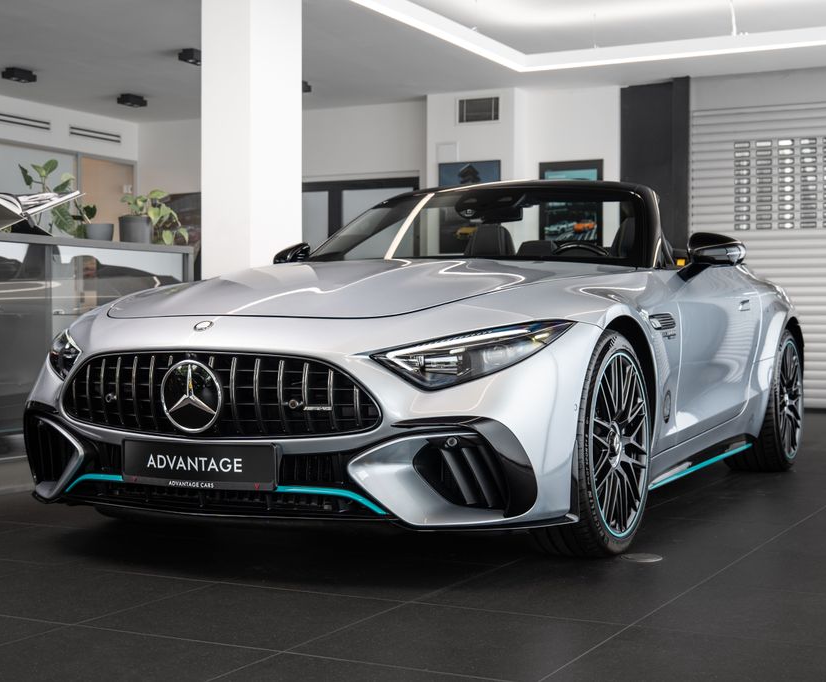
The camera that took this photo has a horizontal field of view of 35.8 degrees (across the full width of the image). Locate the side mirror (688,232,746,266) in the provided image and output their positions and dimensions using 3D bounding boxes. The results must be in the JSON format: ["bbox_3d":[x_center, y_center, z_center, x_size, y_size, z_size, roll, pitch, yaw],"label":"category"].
[{"bbox_3d":[1.152,-0.347,4.850,0.210,0.130,0.120,1,1,27],"label":"side mirror"}]

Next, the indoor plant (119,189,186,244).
[{"bbox_3d":[-1.322,-0.620,6.495,0.310,0.290,0.270,0,1,-13],"label":"indoor plant"}]

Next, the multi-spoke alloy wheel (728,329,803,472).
[{"bbox_3d":[1.744,0.288,6.330,0.300,0.710,0.710,1,1,27],"label":"multi-spoke alloy wheel"}]

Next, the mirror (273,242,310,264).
[{"bbox_3d":[-0.538,-0.374,5.744,0.210,0.140,0.140,0,1,28],"label":"mirror"}]

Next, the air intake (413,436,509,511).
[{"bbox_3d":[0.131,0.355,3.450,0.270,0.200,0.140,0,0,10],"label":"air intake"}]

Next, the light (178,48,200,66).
[{"bbox_3d":[-1.819,-2.373,10.720,0.145,0.095,0.280,0,0,28],"label":"light"}]

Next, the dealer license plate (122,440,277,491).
[{"bbox_3d":[-0.606,0.352,3.620,0.530,0.125,0.020,1,1,27],"label":"dealer license plate"}]

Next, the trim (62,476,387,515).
[{"bbox_3d":[-0.602,0.440,3.684,1.110,0.080,0.140,0,1,28],"label":"trim"}]

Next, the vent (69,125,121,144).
[{"bbox_3d":[-3.402,-2.213,13.710,0.040,0.110,0.800,0,0,29],"label":"vent"}]

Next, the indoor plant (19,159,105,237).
[{"bbox_3d":[-1.619,-0.647,5.961,0.420,0.380,0.320,0,1,-15],"label":"indoor plant"}]

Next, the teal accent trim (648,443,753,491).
[{"bbox_3d":[1.175,0.486,5.127,0.050,0.060,1.620,0,0,28],"label":"teal accent trim"}]

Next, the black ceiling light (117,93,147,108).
[{"bbox_3d":[-2.684,-2.291,12.242,0.140,0.090,0.280,0,1,28],"label":"black ceiling light"}]

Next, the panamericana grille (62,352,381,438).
[{"bbox_3d":[-0.617,0.154,3.683,1.100,0.250,0.140,0,1,28],"label":"panamericana grille"}]

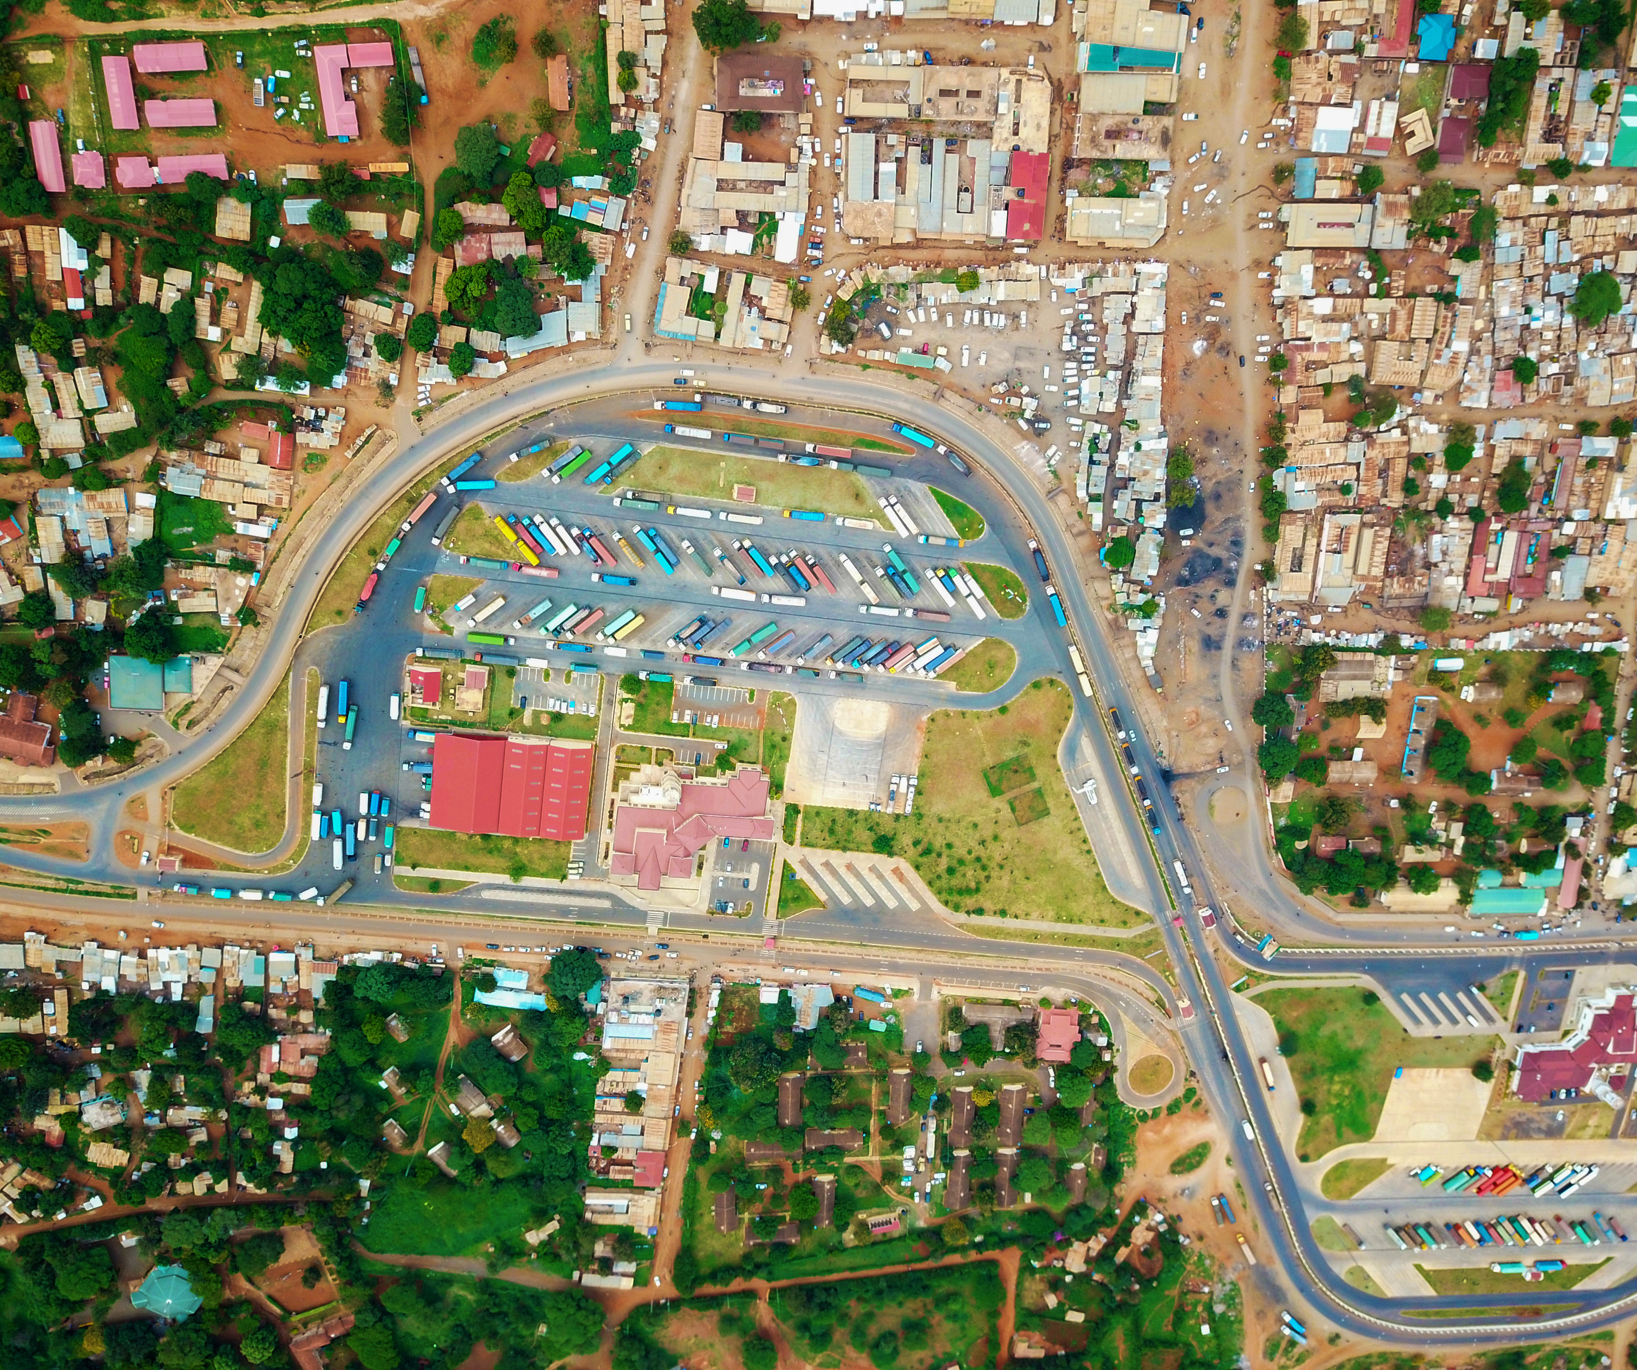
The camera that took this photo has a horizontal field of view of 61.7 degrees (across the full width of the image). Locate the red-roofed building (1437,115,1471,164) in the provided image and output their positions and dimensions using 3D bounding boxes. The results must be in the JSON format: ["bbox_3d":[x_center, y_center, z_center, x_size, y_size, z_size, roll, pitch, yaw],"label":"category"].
[{"bbox_3d":[223.310,-191.380,482.660,9.740,5.500,14.600,-2,109,-6],"label":"red-roofed building"}]

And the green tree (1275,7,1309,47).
[{"bbox_3d":[159.300,-221.360,461.890,10.500,10.000,10.500,-2,109,-6],"label":"green tree"}]

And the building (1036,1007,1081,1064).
[{"bbox_3d":[103.000,149.660,586.160,19.480,6.000,28.960,-3,109,-6],"label":"building"}]

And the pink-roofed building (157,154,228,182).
[{"bbox_3d":[-200.010,-165.230,439.640,20.520,4.800,7.720,-5,110,-5],"label":"pink-roofed building"}]

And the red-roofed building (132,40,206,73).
[{"bbox_3d":[-203.271,-197.013,431.436,20.593,4.600,7.615,-6,108,-5],"label":"red-roofed building"}]

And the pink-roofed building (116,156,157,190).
[{"bbox_3d":[-218.649,-164.238,439.877,10.134,5.000,8.887,-4,108,-5],"label":"pink-roofed building"}]

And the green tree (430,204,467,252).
[{"bbox_3d":[-122.004,-150.511,452.939,11.278,9.000,13.433,0,107,-6],"label":"green tree"}]

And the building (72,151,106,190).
[{"bbox_3d":[-232.935,-164.259,438.270,9.186,5.000,10.325,-1,108,-6],"label":"building"}]

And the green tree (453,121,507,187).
[{"bbox_3d":[-110.026,-172.207,445.567,15.652,12.500,18.850,0,107,-6],"label":"green tree"}]

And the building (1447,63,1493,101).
[{"bbox_3d":[226.930,-209.410,476.840,14.040,5.500,10.350,-3,109,-6],"label":"building"}]

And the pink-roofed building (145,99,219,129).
[{"bbox_3d":[-201.310,-180.750,434.080,20.390,4.800,7.840,-4,109,-6],"label":"pink-roofed building"}]

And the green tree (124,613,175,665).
[{"bbox_3d":[-234.617,-16.330,481.743,16.704,11.000,18.268,0,107,-6],"label":"green tree"}]

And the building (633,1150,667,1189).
[{"bbox_3d":[-71.850,206.130,584.390,11.470,5.500,16.990,6,108,-9],"label":"building"}]

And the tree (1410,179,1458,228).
[{"bbox_3d":[217.194,-170.331,484.924,16.974,8.500,14.638,0,107,-6],"label":"tree"}]

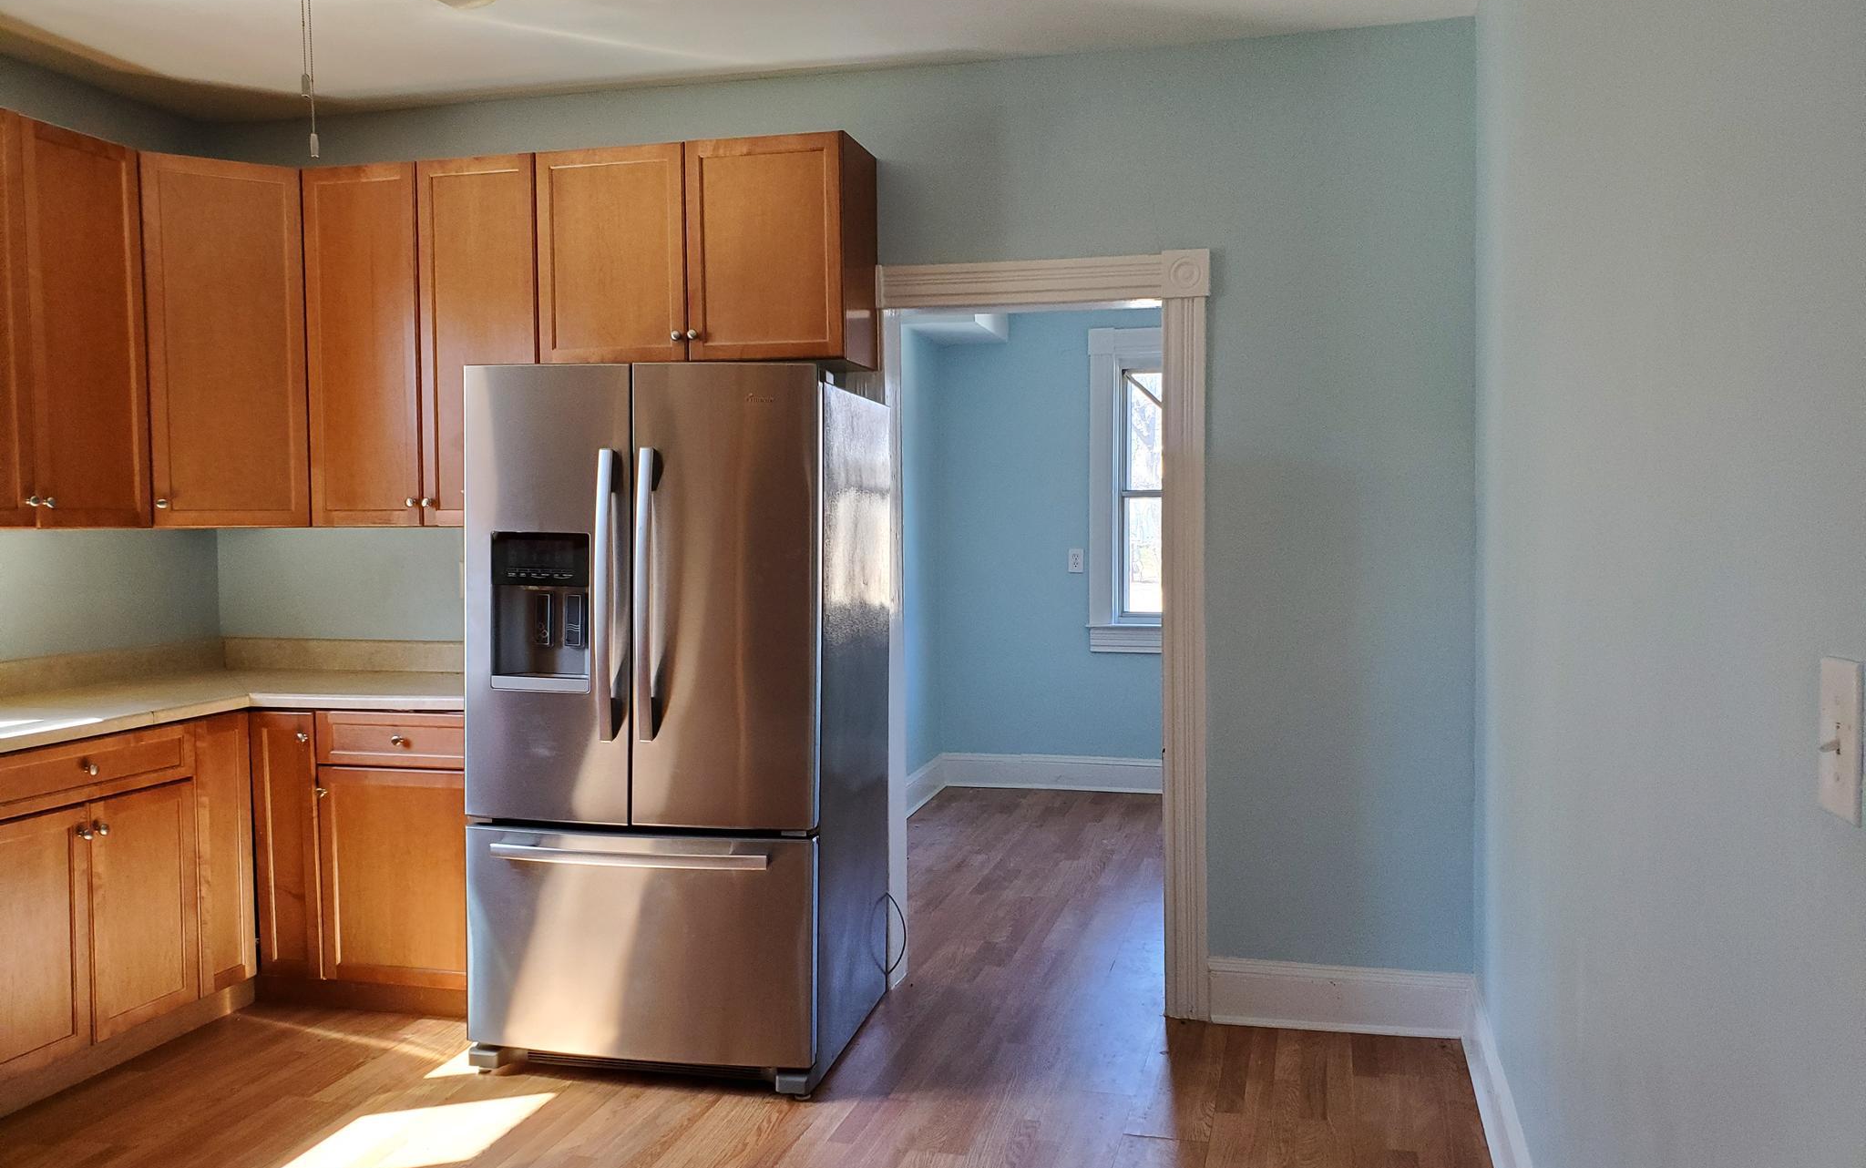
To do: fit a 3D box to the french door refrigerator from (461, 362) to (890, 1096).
[{"bbox_3d":[-0.667,0.347,3.807,0.910,1.775,0.840,0,3,12],"label":"french door refrigerator"}]

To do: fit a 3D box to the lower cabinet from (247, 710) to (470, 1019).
[{"bbox_3d":[-1.492,0.777,4.194,0.820,0.890,0.600,0,3,15],"label":"lower cabinet"}]

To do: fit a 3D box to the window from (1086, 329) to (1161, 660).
[{"bbox_3d":[1.248,-0.468,6.987,0.950,1.620,0.120,0,3,15],"label":"window"}]

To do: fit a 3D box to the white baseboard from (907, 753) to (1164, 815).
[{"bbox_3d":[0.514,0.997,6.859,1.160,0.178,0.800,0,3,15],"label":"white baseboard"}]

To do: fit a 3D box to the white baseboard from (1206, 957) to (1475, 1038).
[{"bbox_3d":[1.096,1.125,3.797,0.680,0.180,0.025,0,3,15],"label":"white baseboard"}]

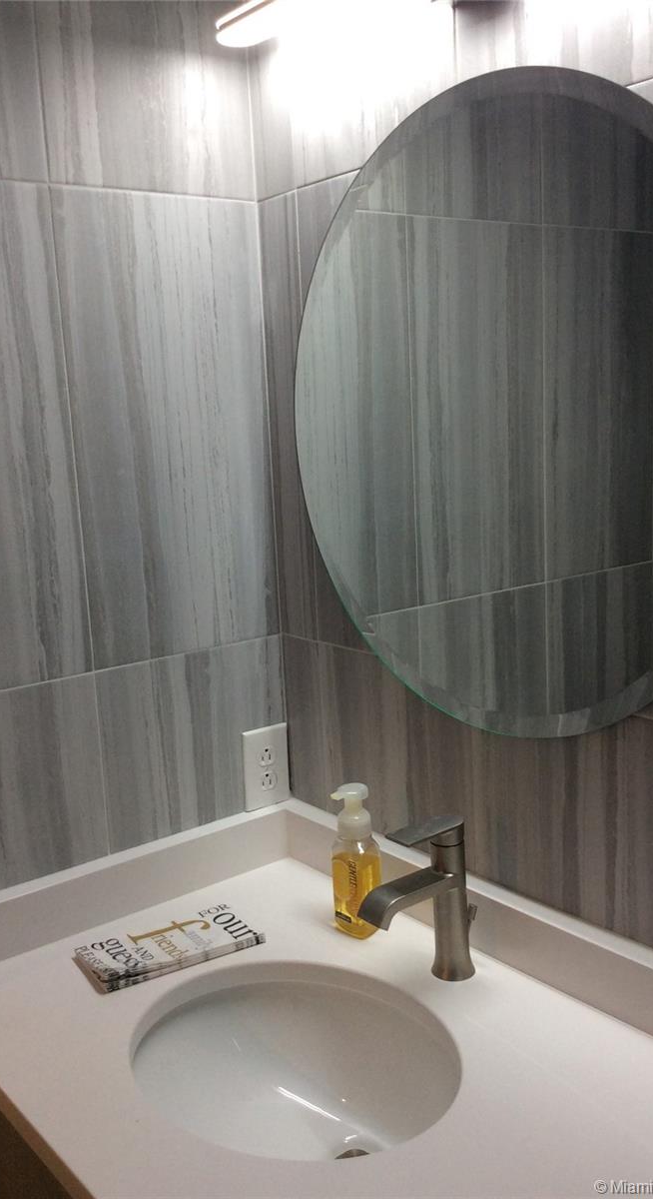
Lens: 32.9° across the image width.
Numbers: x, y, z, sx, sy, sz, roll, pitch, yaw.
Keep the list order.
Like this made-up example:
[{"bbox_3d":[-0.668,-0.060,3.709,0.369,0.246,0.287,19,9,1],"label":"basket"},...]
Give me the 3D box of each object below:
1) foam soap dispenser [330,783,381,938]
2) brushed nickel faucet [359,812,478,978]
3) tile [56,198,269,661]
[{"bbox_3d":[0.035,0.328,1.391,0.059,0.190,0.052,-9,12,-32],"label":"foam soap dispenser"},{"bbox_3d":[0.111,0.348,1.256,0.165,0.191,0.052,-11,13,-37],"label":"brushed nickel faucet"},{"bbox_3d":[-0.203,-0.226,1.489,0.305,0.610,0.010,-11,13,-37],"label":"tile"}]

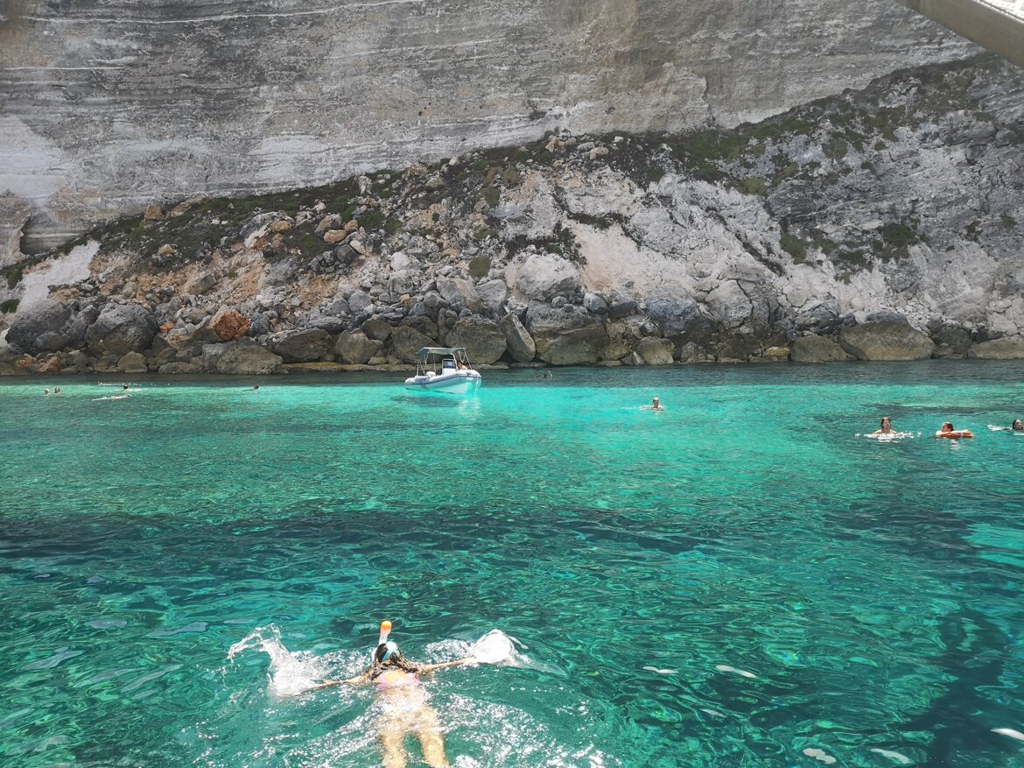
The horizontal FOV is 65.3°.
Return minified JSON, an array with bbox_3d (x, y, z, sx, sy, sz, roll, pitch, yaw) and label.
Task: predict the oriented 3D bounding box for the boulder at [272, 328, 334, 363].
[{"bbox_3d":[-13.985,-2.580,53.500,4.222,2.345,3.166,-1,3,-15],"label":"boulder"}]

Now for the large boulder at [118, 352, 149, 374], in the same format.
[{"bbox_3d":[-24.649,-1.351,52.000,1.990,1.630,1.640,-1,3,-11],"label":"large boulder"}]

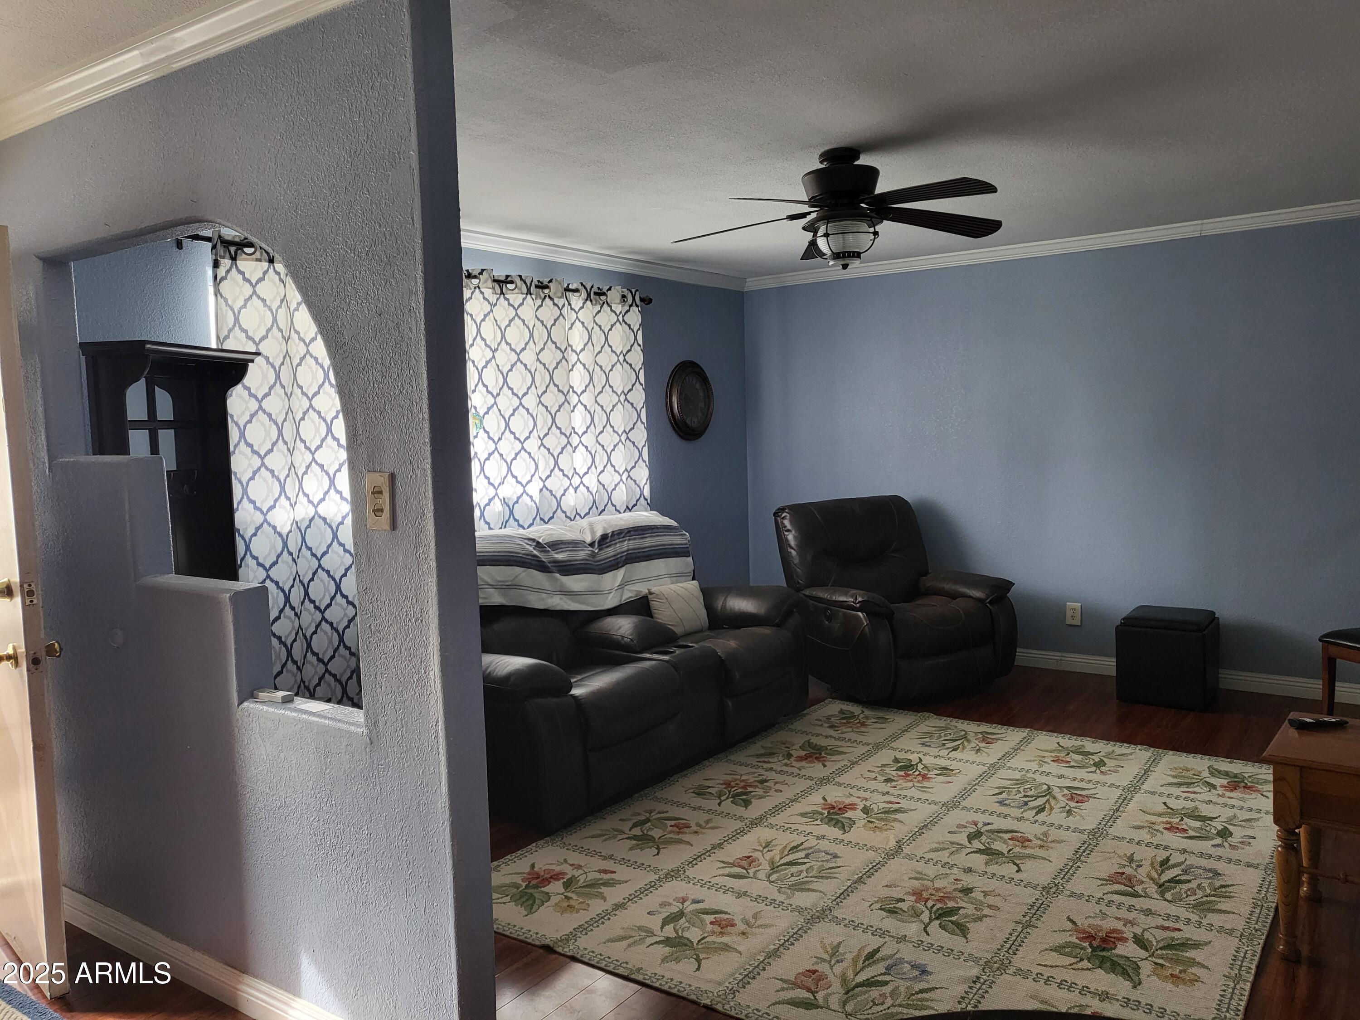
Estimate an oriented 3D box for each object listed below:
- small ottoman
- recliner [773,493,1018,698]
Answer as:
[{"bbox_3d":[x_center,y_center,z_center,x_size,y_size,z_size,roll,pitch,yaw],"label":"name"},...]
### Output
[{"bbox_3d":[2.528,0.758,5.285,0.420,0.435,0.425,2,6,37],"label":"small ottoman"},{"bbox_3d":[1.196,0.469,5.800,1.000,1.000,1.000,-5,6,-33],"label":"recliner"}]

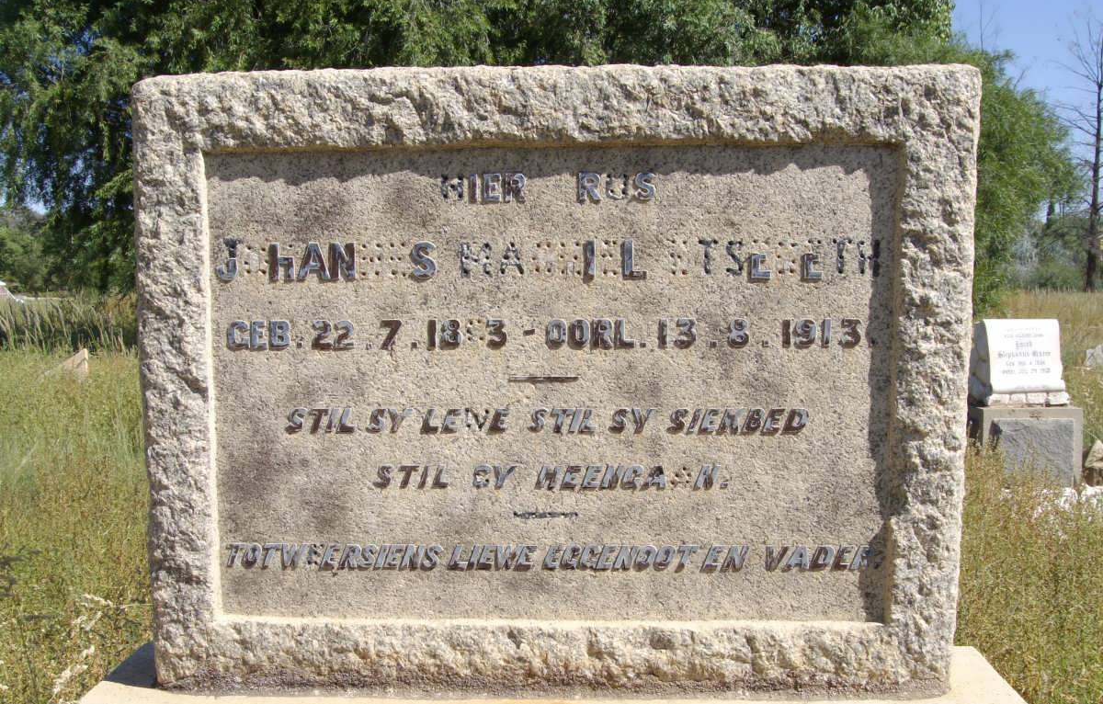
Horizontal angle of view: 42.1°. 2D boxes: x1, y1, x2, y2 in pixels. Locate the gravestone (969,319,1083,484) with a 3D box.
[{"bbox_3d":[2.766,0.302,8.440,0.570,0.988,0.430,0,3,0],"label":"gravestone"}]

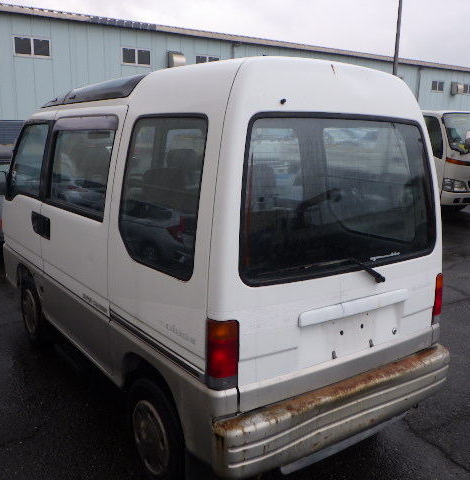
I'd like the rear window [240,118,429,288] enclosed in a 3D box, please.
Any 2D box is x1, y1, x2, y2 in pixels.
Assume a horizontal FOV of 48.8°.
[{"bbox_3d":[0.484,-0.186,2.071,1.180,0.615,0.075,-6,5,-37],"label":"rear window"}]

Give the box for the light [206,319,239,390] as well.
[{"bbox_3d":[-0.039,0.396,1.783,0.090,0.245,0.090,-6,14,-37],"label":"light"}]

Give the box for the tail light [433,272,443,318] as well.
[{"bbox_3d":[0.979,0.281,2.552,0.090,0.245,0.090,-6,14,-37],"label":"tail light"}]

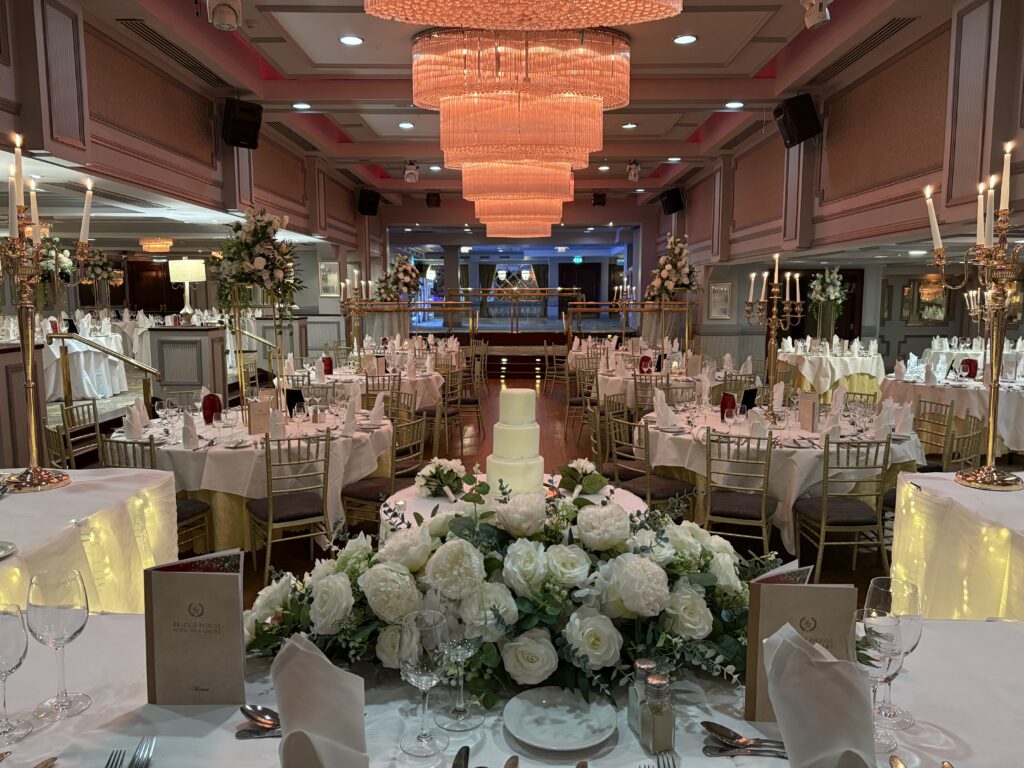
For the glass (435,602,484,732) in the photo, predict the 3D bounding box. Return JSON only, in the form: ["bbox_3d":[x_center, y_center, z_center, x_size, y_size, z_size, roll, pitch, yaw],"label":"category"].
[{"bbox_3d":[-0.079,0.401,1.140,0.083,0.206,0.083,0,6,0],"label":"glass"}]

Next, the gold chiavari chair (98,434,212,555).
[{"bbox_3d":[-2.011,0.709,4.366,0.410,0.920,0.440,2,7,19],"label":"gold chiavari chair"}]

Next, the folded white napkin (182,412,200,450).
[{"bbox_3d":[-1.945,0.272,4.652,0.085,0.231,0.100,1,7,5],"label":"folded white napkin"}]

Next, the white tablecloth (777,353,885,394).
[{"bbox_3d":[5.035,-0.222,12.205,1.600,0.540,1.600,3,7,22],"label":"white tablecloth"}]

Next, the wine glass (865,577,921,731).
[{"bbox_3d":[0.553,0.390,1.119,0.082,0.202,0.082,0,7,0],"label":"wine glass"}]

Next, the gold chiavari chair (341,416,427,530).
[{"bbox_3d":[-0.806,0.652,4.974,0.440,0.920,0.400,3,7,26],"label":"gold chiavari chair"}]

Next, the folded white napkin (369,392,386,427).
[{"bbox_3d":[-0.982,0.175,5.580,0.110,0.245,0.120,-1,7,-10],"label":"folded white napkin"}]

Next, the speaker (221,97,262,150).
[{"bbox_3d":[-2.857,-2.762,8.138,0.290,0.455,0.310,-4,30,-33],"label":"speaker"}]

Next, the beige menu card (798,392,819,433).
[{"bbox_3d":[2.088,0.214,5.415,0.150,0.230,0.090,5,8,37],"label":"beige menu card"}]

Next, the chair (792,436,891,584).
[{"bbox_3d":[1.839,0.710,4.345,0.410,0.920,0.440,0,7,-1],"label":"chair"}]

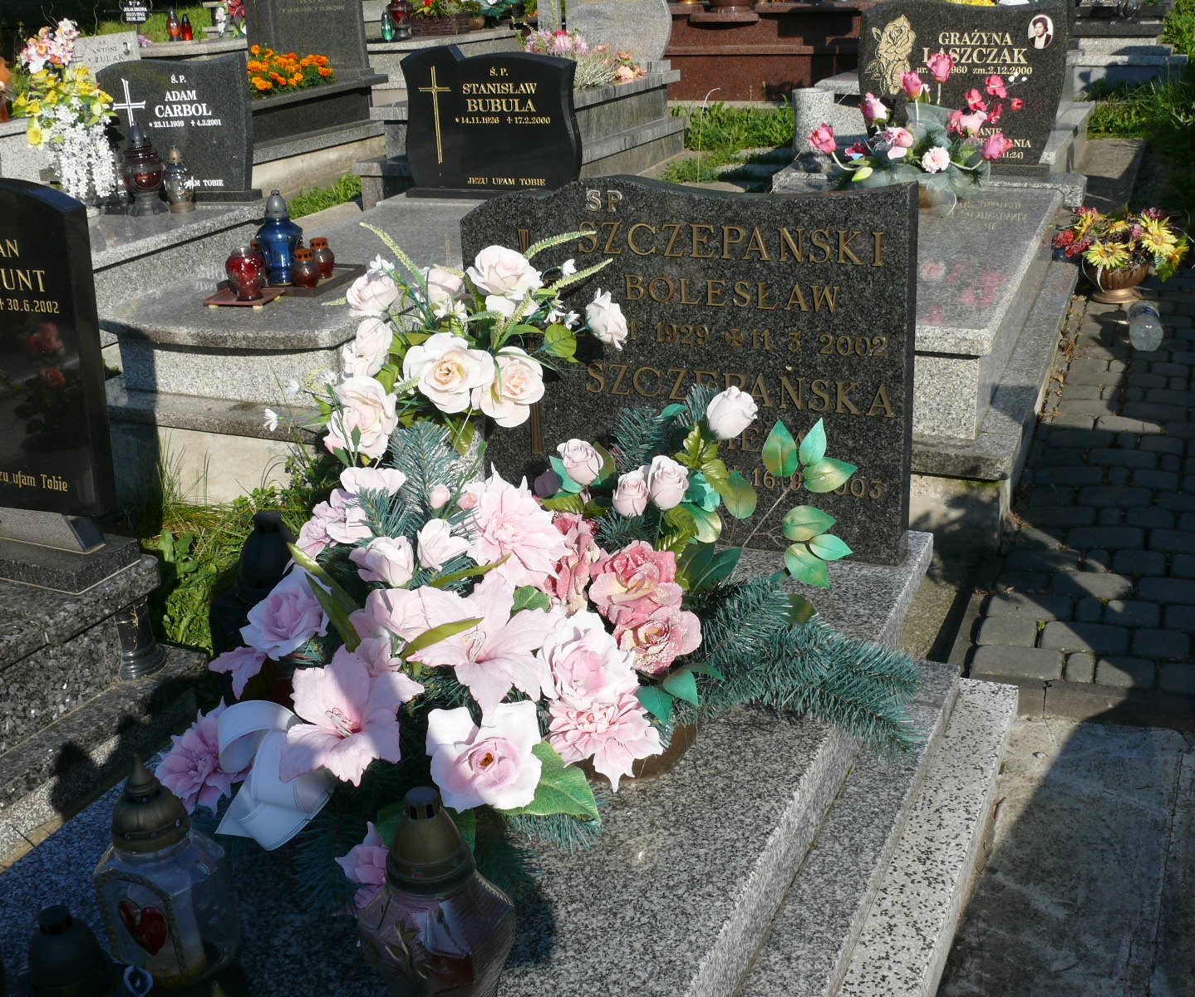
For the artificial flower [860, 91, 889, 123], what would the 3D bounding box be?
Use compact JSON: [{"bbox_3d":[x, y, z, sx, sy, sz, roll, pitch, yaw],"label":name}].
[{"bbox_3d":[0.788,-1.114,3.830,0.081,0.086,0.081,5,21,19],"label":"artificial flower"}]

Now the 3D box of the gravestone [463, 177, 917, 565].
[{"bbox_3d":[0.157,-0.263,2.640,0.880,0.713,0.068,5,16,21],"label":"gravestone"}]

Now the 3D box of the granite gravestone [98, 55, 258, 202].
[{"bbox_3d":[-1.591,-1.397,5.100,0.584,0.526,0.080,4,17,18],"label":"granite gravestone"}]

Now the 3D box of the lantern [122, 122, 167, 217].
[{"bbox_3d":[-1.617,-1.174,4.800,0.145,0.330,0.145,5,21,19],"label":"lantern"}]

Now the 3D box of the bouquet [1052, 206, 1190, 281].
[{"bbox_3d":[1.594,-0.778,4.100,0.396,0.220,0.337,1,20,9],"label":"bouquet"}]

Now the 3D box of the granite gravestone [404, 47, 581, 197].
[{"bbox_3d":[-0.373,-1.331,4.780,0.634,0.497,0.080,5,17,20],"label":"granite gravestone"}]

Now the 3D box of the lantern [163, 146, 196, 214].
[{"bbox_3d":[-1.508,-1.147,4.850,0.111,0.242,0.111,5,21,19],"label":"lantern"}]

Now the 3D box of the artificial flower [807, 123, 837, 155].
[{"bbox_3d":[0.634,-1.017,3.800,0.084,0.086,0.084,5,21,19],"label":"artificial flower"}]

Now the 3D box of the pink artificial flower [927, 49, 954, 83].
[{"bbox_3d":[0.977,-1.229,3.830,0.078,0.090,0.078,5,21,19],"label":"pink artificial flower"}]

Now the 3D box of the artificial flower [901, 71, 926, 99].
[{"bbox_3d":[0.900,-1.176,3.830,0.072,0.079,0.072,5,21,19],"label":"artificial flower"}]

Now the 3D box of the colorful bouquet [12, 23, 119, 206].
[{"bbox_3d":[-1.897,-1.372,4.800,0.360,0.633,0.324,5,21,19],"label":"colorful bouquet"}]

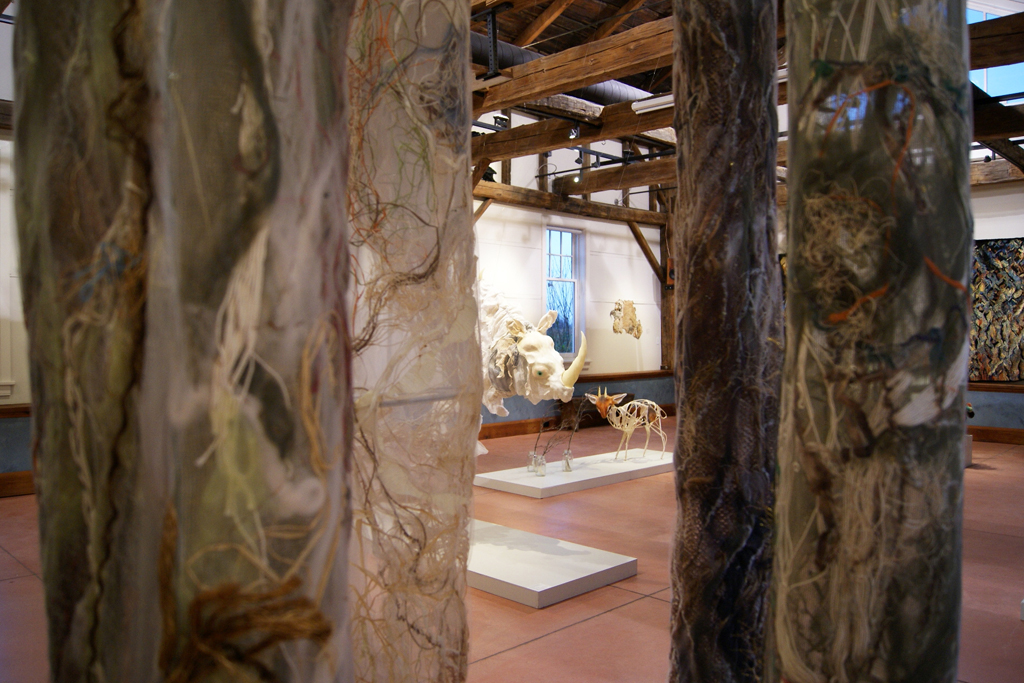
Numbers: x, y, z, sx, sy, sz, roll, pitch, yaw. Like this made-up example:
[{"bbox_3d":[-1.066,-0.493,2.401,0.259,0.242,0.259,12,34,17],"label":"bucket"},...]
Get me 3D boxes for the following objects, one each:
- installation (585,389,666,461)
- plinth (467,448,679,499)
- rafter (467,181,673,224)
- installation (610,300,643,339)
[{"bbox_3d":[1.347,0.945,8.887,0.950,0.860,0.342,0,0,-28],"label":"installation"},{"bbox_3d":[0.943,1.425,8.531,2.721,0.096,0.955,0,0,-44],"label":"plinth"},{"bbox_3d":[0.983,-2.205,12.547,5.168,0.271,0.243,0,0,-44],"label":"rafter"},{"bbox_3d":[2.013,-0.414,13.486,0.502,0.676,0.304,0,0,-44],"label":"installation"}]

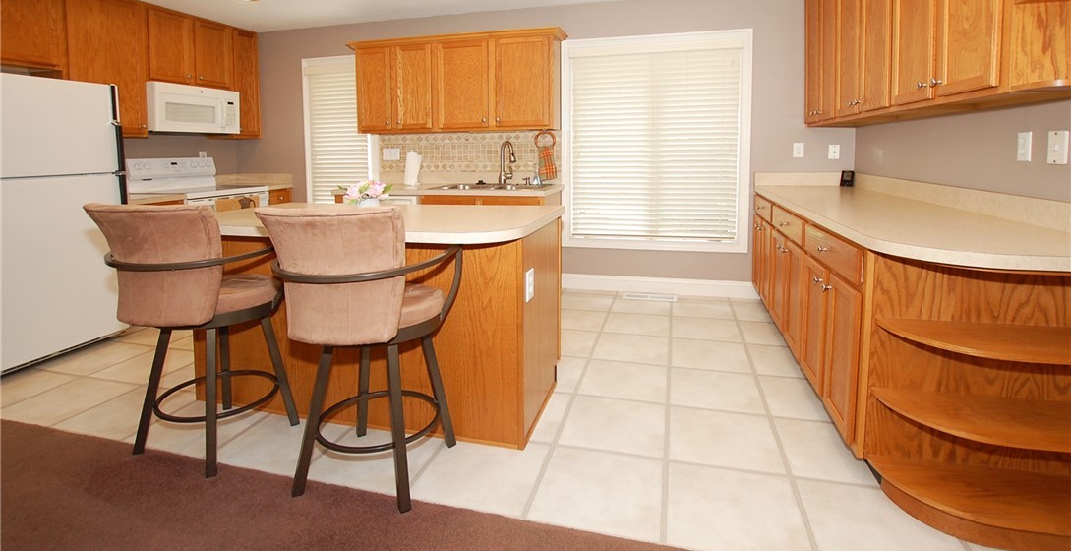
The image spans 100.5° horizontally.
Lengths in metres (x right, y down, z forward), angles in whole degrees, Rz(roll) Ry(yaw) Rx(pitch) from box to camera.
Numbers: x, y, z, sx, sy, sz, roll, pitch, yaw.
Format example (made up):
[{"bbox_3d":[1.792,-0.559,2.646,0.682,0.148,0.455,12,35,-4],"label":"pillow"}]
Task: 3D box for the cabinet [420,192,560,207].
[{"bbox_3d":[-0.407,-0.310,4.294,1.118,0.926,0.639,3,10,15],"label":"cabinet"}]

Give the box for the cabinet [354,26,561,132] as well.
[{"bbox_3d":[-0.728,-1.767,4.159,2.049,0.822,0.379,3,10,15],"label":"cabinet"}]

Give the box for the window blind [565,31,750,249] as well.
[{"bbox_3d":[1.073,-1.192,4.059,1.560,1.810,0.080,3,10,15],"label":"window blind"}]

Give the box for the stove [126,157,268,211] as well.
[{"bbox_3d":[-3.268,-0.512,4.429,0.686,1.238,0.832,3,10,15],"label":"stove"}]

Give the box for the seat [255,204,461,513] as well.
[{"bbox_3d":[-0.628,0.256,1.710,0.565,1.070,0.580,1,10,7],"label":"seat"}]

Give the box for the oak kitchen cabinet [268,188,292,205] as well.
[{"bbox_3d":[-3.204,-0.505,5.040,0.634,0.926,0.333,3,10,15],"label":"oak kitchen cabinet"}]

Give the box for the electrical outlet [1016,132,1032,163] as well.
[{"bbox_3d":[1.950,-0.513,1.782,0.012,0.120,0.078,3,10,15],"label":"electrical outlet"}]

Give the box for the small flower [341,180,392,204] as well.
[{"bbox_3d":[-0.958,-0.474,2.570,0.260,0.180,0.240,3,10,15],"label":"small flower"}]

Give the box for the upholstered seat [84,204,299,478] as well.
[{"bbox_3d":[-1.418,0.207,1.893,0.565,1.070,0.580,1,10,7],"label":"upholstered seat"}]

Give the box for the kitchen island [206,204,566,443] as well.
[{"bbox_3d":[-0.880,0.158,2.438,1.804,0.951,1.061,3,10,15],"label":"kitchen island"}]

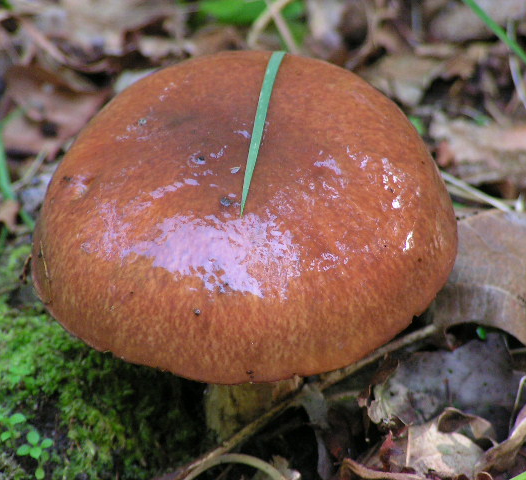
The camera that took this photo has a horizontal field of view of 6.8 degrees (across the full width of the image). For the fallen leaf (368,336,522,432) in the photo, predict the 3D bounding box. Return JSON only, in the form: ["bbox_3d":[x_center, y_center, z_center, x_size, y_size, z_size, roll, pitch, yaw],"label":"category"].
[{"bbox_3d":[0.050,0.040,1.235,0.044,0.014,0.034,0,32,0],"label":"fallen leaf"}]

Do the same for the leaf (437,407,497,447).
[{"bbox_3d":[0.056,0.051,1.220,0.017,0.009,0.010,0,32,0],"label":"leaf"}]

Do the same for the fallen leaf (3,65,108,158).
[{"bbox_3d":[-0.064,-0.040,1.365,0.034,0.014,0.034,0,32,0],"label":"fallen leaf"}]

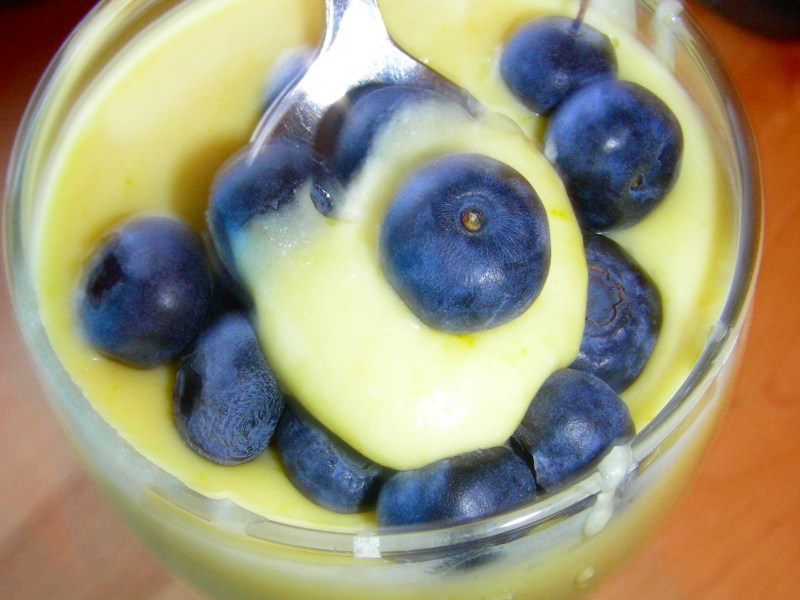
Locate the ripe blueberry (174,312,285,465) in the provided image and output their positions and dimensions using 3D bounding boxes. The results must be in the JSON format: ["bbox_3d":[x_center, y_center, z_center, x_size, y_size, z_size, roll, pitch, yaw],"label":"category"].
[{"bbox_3d":[-0.017,0.009,0.112,0.012,0.014,0.015,0,60,2],"label":"ripe blueberry"}]

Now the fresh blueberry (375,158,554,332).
[{"bbox_3d":[0.006,-0.005,0.103,0.016,0.014,0.017,0,60,2],"label":"fresh blueberry"}]

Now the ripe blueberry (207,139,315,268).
[{"bbox_3d":[-0.013,-0.009,0.108,0.012,0.012,0.013,0,60,2],"label":"ripe blueberry"}]

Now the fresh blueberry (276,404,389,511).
[{"bbox_3d":[-0.006,0.014,0.109,0.012,0.011,0.013,0,60,2],"label":"fresh blueberry"}]

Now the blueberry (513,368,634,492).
[{"bbox_3d":[0.017,0.013,0.109,0.012,0.011,0.013,0,60,2],"label":"blueberry"}]

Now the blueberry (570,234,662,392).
[{"bbox_3d":[0.020,0.001,0.115,0.015,0.013,0.016,0,60,2],"label":"blueberry"}]

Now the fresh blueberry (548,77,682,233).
[{"bbox_3d":[0.024,-0.016,0.124,0.015,0.014,0.017,0,60,2],"label":"fresh blueberry"}]

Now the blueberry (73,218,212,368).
[{"bbox_3d":[-0.027,-0.001,0.118,0.014,0.014,0.016,0,60,2],"label":"blueberry"}]

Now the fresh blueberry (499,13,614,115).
[{"bbox_3d":[0.019,-0.027,0.130,0.013,0.012,0.013,0,60,2],"label":"fresh blueberry"}]

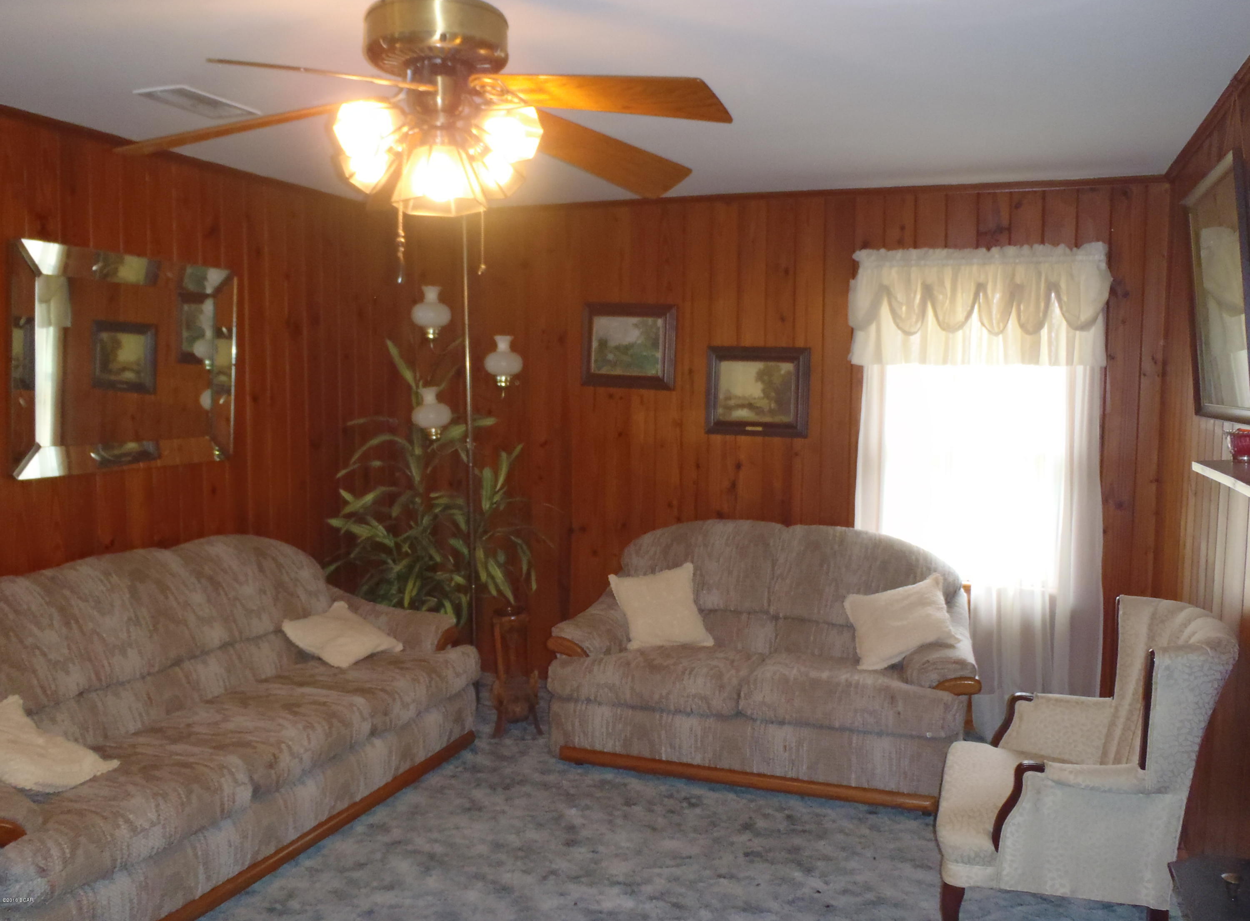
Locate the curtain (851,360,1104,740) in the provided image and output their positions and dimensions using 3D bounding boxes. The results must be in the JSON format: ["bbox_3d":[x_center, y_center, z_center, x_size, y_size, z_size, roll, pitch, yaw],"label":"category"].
[{"bbox_3d":[1.527,0.324,4.417,1.020,1.800,0.100,2,5,21],"label":"curtain"}]

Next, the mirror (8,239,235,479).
[{"bbox_3d":[-1.806,-0.358,3.738,0.050,0.775,0.990,6,6,21],"label":"mirror"}]

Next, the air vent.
[{"bbox_3d":[-1.357,-1.130,3.228,0.195,0.025,0.345,2,5,21],"label":"air vent"}]

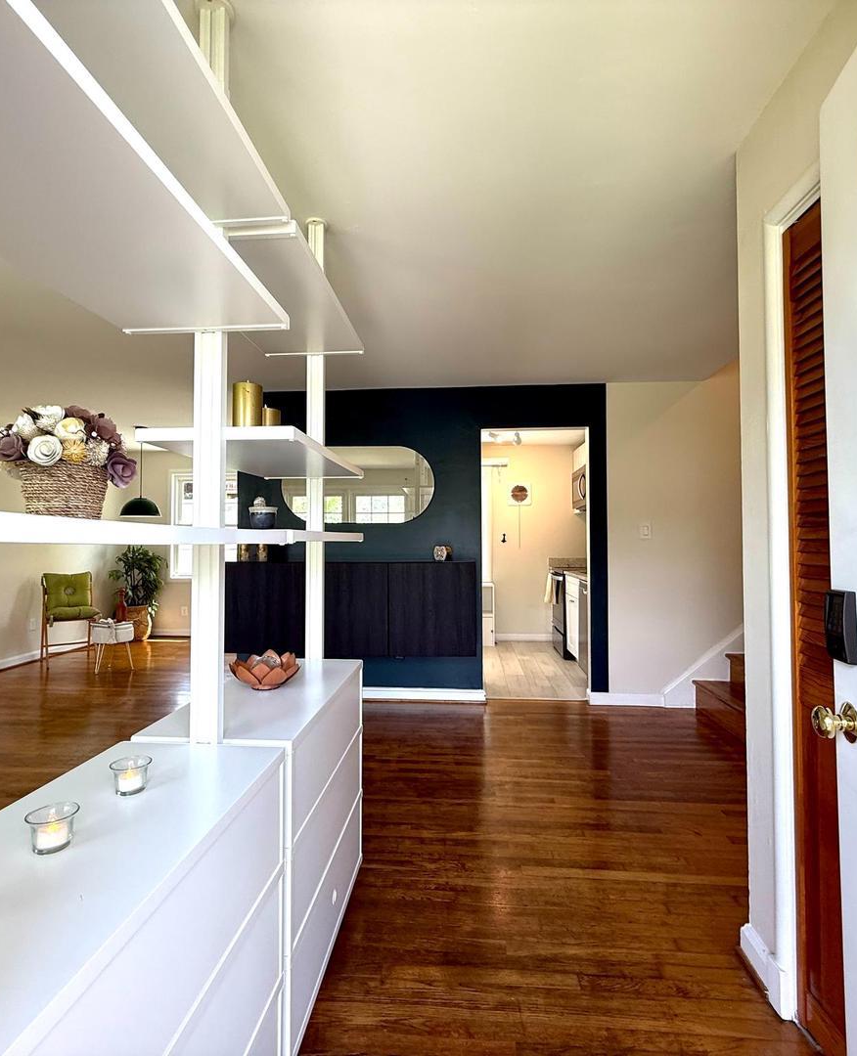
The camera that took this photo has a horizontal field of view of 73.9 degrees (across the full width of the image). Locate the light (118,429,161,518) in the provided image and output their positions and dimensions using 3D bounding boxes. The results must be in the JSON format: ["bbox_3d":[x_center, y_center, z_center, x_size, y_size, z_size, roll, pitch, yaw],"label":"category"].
[{"bbox_3d":[-3.001,-0.589,5.952,0.390,0.940,0.390,0,-1,5],"label":"light"}]

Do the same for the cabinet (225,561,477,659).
[{"bbox_3d":[-0.552,0.581,4.244,1.810,0.660,0.420,0,-1,5],"label":"cabinet"}]

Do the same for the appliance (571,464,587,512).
[{"bbox_3d":[1.859,-0.460,6.256,0.410,0.430,0.760,0,-1,5],"label":"appliance"}]

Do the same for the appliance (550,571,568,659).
[{"bbox_3d":[1.765,0.926,6.239,0.670,0.915,0.770,0,-1,5],"label":"appliance"}]

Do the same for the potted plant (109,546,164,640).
[{"bbox_3d":[-3.608,0.797,7.109,0.640,1.220,0.620,0,-1,5],"label":"potted plant"}]

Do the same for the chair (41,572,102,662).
[{"bbox_3d":[-3.642,0.914,5.795,0.480,0.920,0.540,1,-2,-40],"label":"chair"}]

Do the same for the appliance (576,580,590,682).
[{"bbox_3d":[1.656,0.915,4.923,0.620,0.870,0.600,0,-1,5],"label":"appliance"}]

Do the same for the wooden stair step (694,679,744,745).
[{"bbox_3d":[2.063,1.218,3.764,0.280,0.205,0.890,0,-1,5],"label":"wooden stair step"}]

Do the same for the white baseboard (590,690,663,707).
[{"bbox_3d":[1.480,1.282,4.268,0.550,0.100,0.020,0,-1,5],"label":"white baseboard"}]

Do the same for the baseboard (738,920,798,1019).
[{"bbox_3d":[0.936,1.217,1.586,0.030,0.097,0.240,0,-1,5],"label":"baseboard"}]

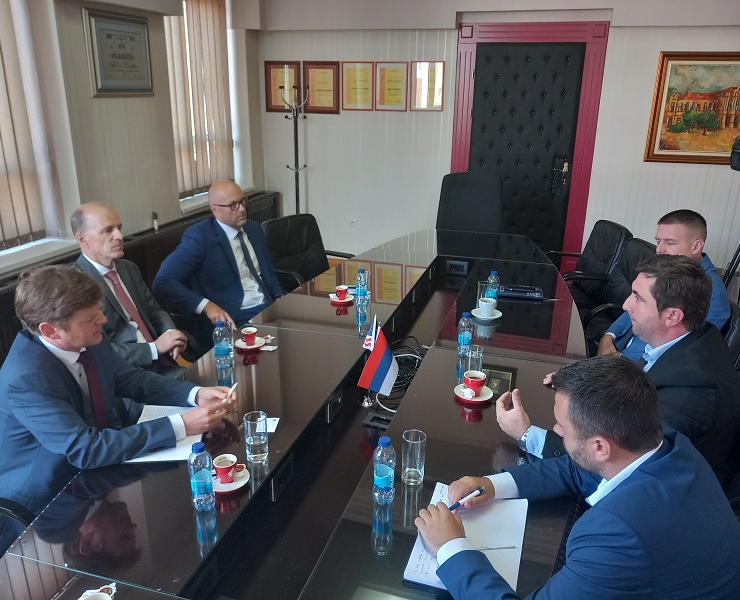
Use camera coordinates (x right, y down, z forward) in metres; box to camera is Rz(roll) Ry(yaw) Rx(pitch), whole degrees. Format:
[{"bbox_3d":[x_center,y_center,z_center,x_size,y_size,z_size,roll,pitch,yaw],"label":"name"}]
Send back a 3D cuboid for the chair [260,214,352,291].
[{"bbox_3d":[-0.357,-0.009,3.749,0.620,0.900,0.600,10,21,25],"label":"chair"}]

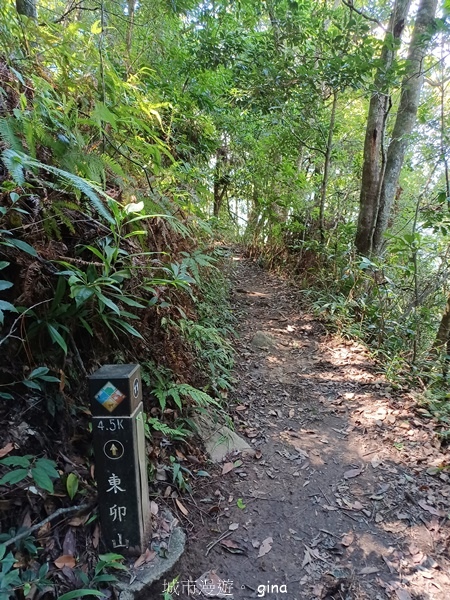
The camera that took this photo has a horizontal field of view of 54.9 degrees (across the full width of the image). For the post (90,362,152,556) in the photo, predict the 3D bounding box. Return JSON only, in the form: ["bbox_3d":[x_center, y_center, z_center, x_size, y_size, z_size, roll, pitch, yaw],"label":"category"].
[{"bbox_3d":[-0.401,0.618,1.694,0.150,0.701,0.150,-1,8,4],"label":"post"}]

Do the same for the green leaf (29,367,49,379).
[{"bbox_3d":[-0.765,0.299,1.780,0.077,0.033,0.050,-2,8,0],"label":"green leaf"}]

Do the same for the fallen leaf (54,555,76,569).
[{"bbox_3d":[-0.626,1.026,1.700,0.080,0.020,0.055,4,21,-1],"label":"fallen leaf"}]

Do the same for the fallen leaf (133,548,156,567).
[{"bbox_3d":[-0.303,0.978,1.640,0.084,0.027,0.075,-2,8,0],"label":"fallen leaf"}]

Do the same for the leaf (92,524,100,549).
[{"bbox_3d":[-0.495,0.912,1.670,0.029,0.080,0.030,-2,8,0],"label":"leaf"}]

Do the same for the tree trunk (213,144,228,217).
[{"bbox_3d":[-0.109,-2.847,10.500,0.380,1.750,0.340,-2,8,0],"label":"tree trunk"}]

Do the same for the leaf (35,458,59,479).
[{"bbox_3d":[-0.764,0.727,1.860,0.133,0.022,0.060,27,38,17],"label":"leaf"}]

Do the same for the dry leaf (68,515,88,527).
[{"bbox_3d":[-0.615,0.926,1.820,0.083,0.022,0.050,-1,25,-14],"label":"dry leaf"}]

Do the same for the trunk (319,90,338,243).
[{"bbox_3d":[1.855,-2.347,7.755,0.110,2.620,0.110,3,11,-1],"label":"trunk"}]

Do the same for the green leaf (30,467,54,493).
[{"bbox_3d":[-0.766,0.759,1.821,0.150,0.022,0.060,32,40,24],"label":"green leaf"}]

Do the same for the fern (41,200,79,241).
[{"bbox_3d":[-0.930,-0.455,2.450,0.170,0.220,0.140,-9,13,-37],"label":"fern"}]

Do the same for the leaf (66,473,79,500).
[{"bbox_3d":[-0.608,0.746,1.730,0.046,0.108,0.030,-2,8,0],"label":"leaf"}]

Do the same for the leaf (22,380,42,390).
[{"bbox_3d":[-0.782,0.348,1.760,0.075,0.030,0.050,-2,8,0],"label":"leaf"}]

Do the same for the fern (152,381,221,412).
[{"bbox_3d":[-0.225,0.585,2.600,0.350,0.140,0.200,-5,12,-20],"label":"fern"}]

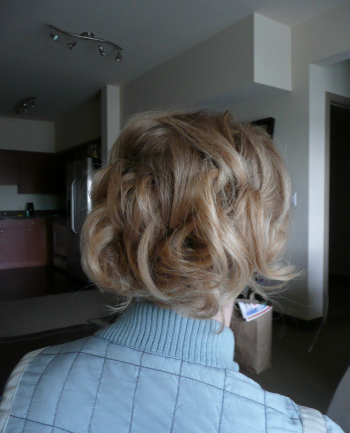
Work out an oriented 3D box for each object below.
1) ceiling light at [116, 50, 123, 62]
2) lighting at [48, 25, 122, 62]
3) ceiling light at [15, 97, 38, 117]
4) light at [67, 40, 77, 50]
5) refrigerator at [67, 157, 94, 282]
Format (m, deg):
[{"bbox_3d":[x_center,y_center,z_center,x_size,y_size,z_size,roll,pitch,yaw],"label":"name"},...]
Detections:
[{"bbox_3d":[-0.538,-1.546,3.643,0.060,0.105,0.065,-1,2,-18],"label":"ceiling light"},{"bbox_3d":[-0.783,-1.584,3.448,0.750,0.180,0.150,-2,3,-41],"label":"lighting"},{"bbox_3d":[-2.224,-1.658,5.641,0.150,0.180,0.750,-2,3,-40],"label":"ceiling light"},{"bbox_3d":[-0.949,-1.581,3.480,0.085,0.080,0.065,-2,2,-37],"label":"light"},{"bbox_3d":[-1.019,0.102,5.412,0.770,1.760,0.870,-2,3,-35],"label":"refrigerator"}]

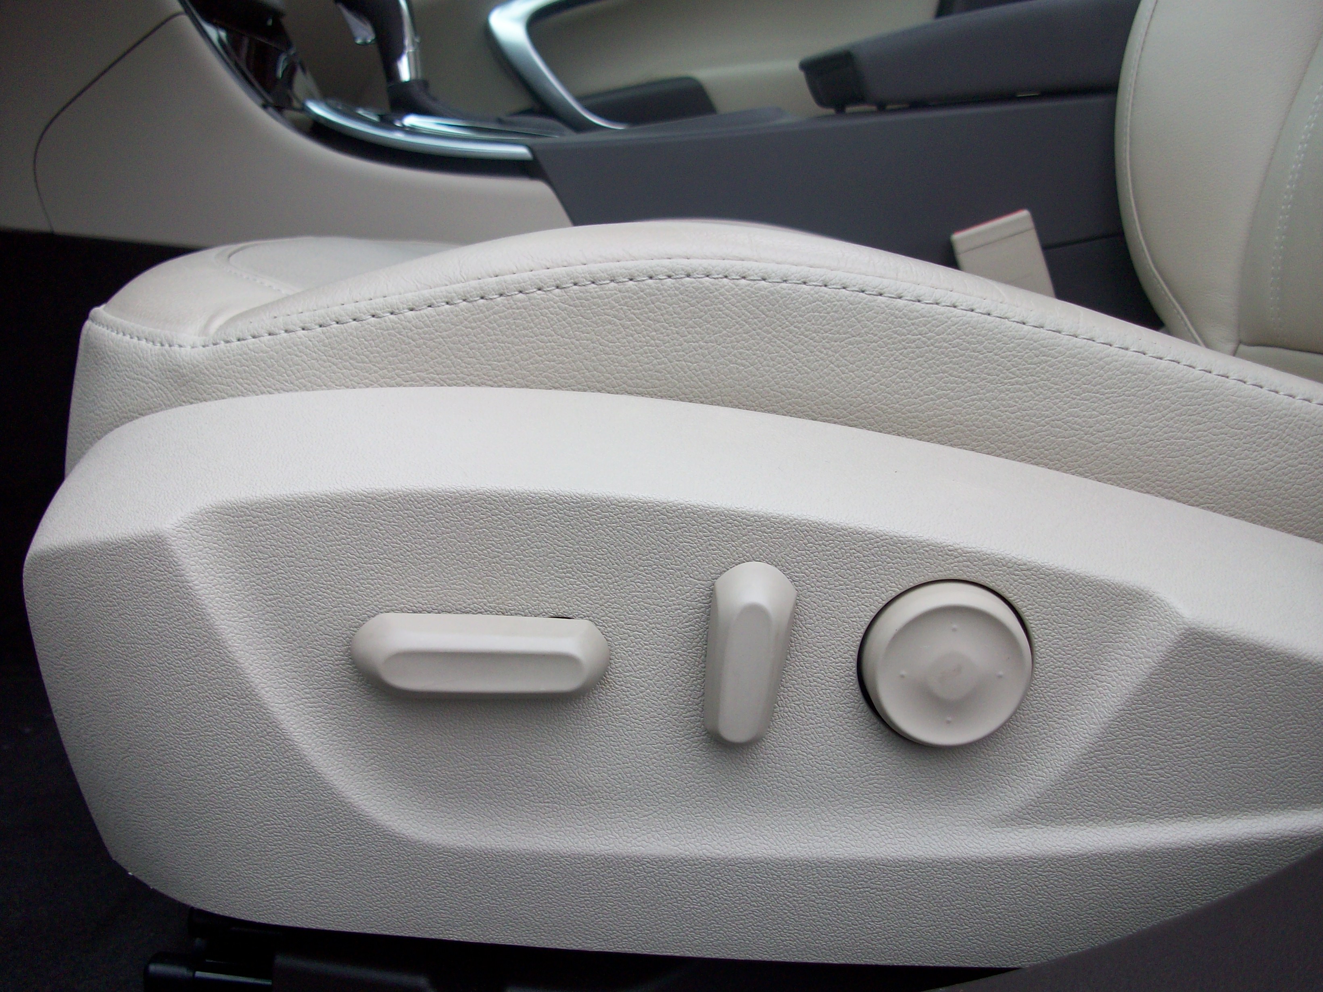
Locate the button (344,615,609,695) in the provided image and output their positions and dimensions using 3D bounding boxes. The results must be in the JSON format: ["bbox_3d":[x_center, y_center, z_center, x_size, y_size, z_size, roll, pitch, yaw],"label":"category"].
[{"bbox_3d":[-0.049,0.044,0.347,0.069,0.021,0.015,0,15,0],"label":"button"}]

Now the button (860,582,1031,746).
[{"bbox_3d":[0.078,0.047,0.348,0.045,0.045,0.013,0,15,0],"label":"button"}]

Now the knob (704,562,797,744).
[{"bbox_3d":[0.023,0.044,0.347,0.022,0.049,0.015,5,14,-1],"label":"knob"}]

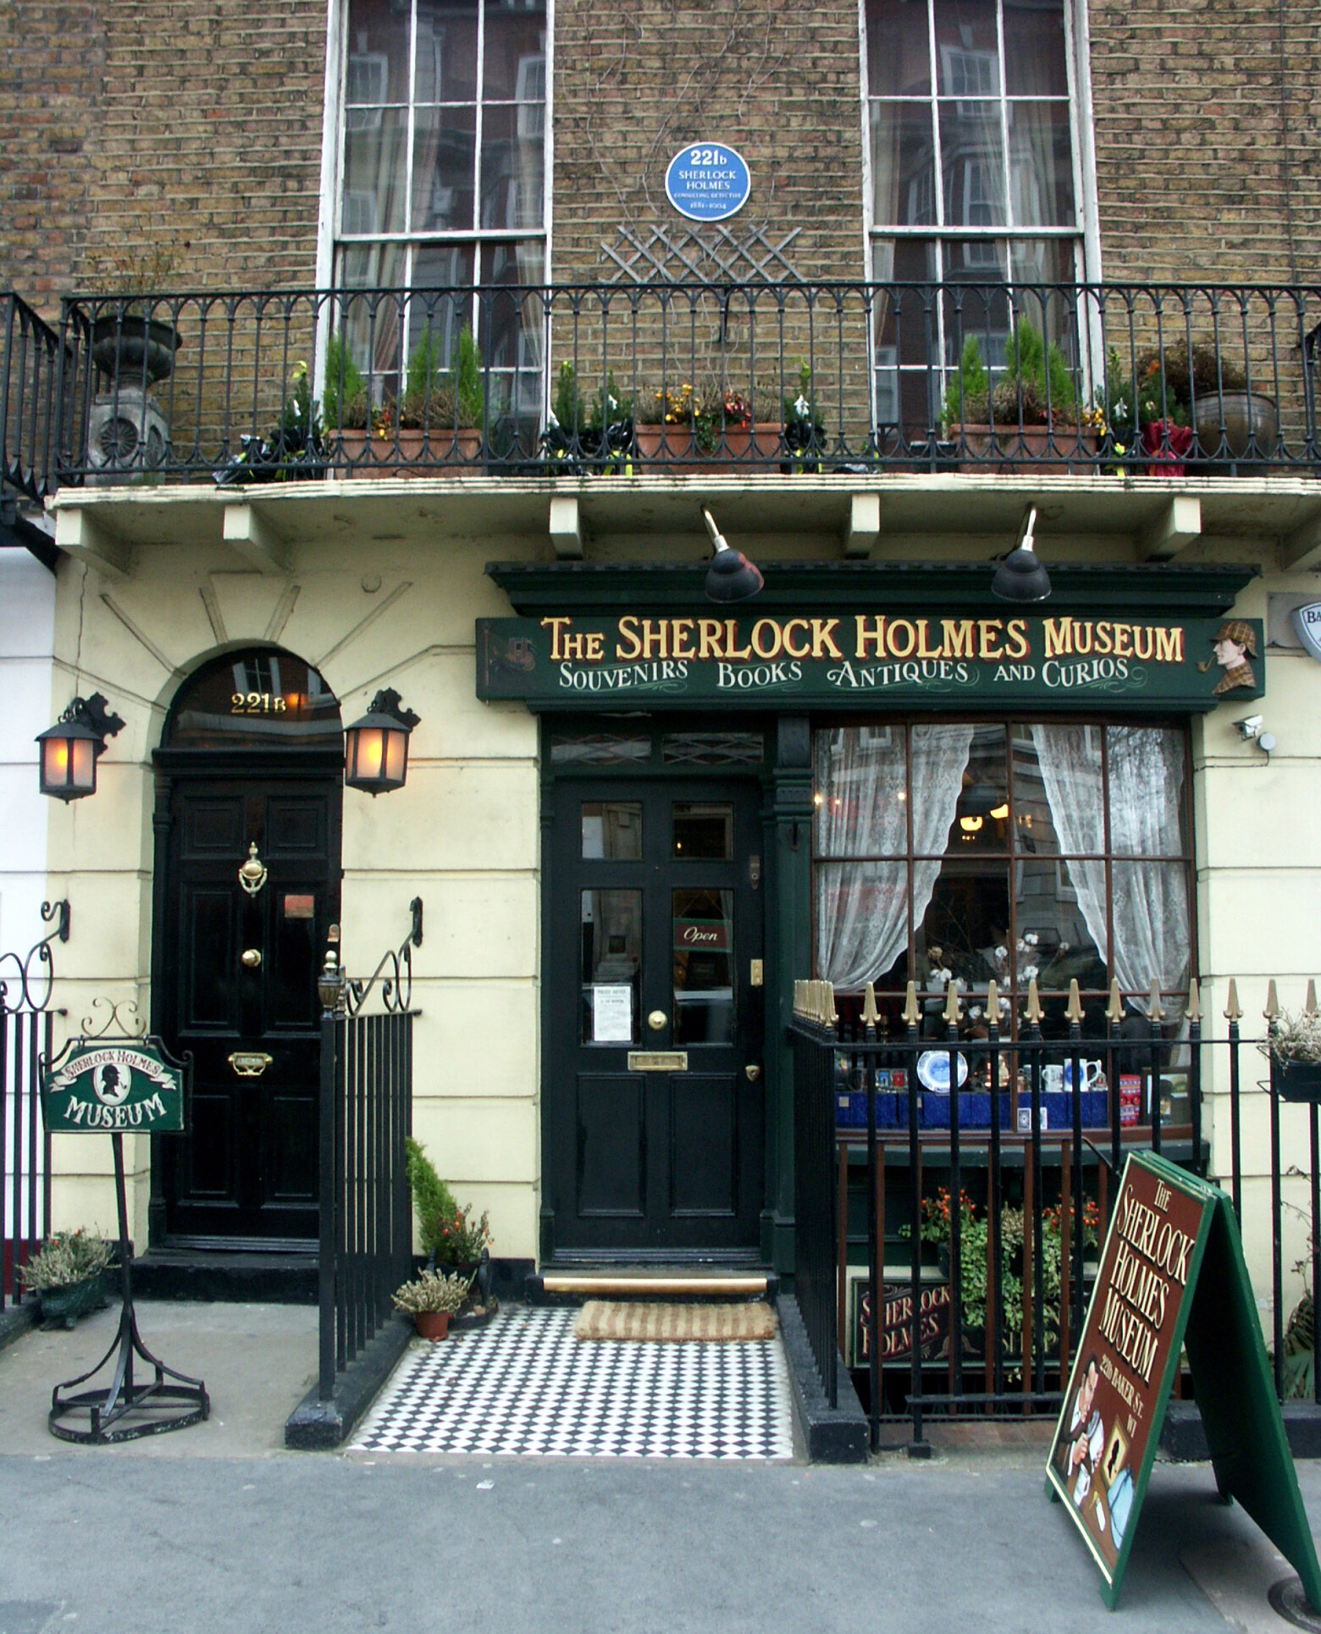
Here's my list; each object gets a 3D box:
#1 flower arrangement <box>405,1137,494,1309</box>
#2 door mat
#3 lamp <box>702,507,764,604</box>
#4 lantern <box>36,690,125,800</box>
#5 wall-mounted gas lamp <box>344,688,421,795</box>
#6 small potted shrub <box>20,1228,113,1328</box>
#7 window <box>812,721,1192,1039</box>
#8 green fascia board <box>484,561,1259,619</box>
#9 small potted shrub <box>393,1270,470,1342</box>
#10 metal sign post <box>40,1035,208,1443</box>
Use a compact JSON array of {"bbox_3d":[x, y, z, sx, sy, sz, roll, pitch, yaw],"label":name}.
[{"bbox_3d":[-0.851,1.633,5.687,0.365,0.680,0.370,0,-7,2],"label":"flower arrangement"},{"bbox_3d":[0.069,1.977,5.554,0.760,0.040,0.520,0,-7,2],"label":"door mat"},{"bbox_3d":[0.294,-1.058,5.842,0.245,0.395,0.400,0,-7,2],"label":"lamp"},{"bbox_3d":[-2.480,-0.314,6.061,0.260,0.530,0.480,0,-7,2],"label":"lantern"},{"bbox_3d":[-1.256,-0.350,6.394,0.295,0.548,0.455,0,-7,2],"label":"wall-mounted gas lamp"},{"bbox_3d":[-2.450,1.915,5.990,0.320,0.370,0.460,0,-7,2],"label":"small potted shrub"},{"bbox_3d":[1.420,0.339,5.942,1.560,1.520,0.200,0,-7,2],"label":"window"},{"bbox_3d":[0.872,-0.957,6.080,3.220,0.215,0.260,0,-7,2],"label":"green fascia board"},{"bbox_3d":[-0.860,1.850,5.419,0.295,0.245,0.290,0,-7,2],"label":"small potted shrub"},{"bbox_3d":[-1.785,1.345,4.775,0.550,1.300,0.500,-3,-7,1],"label":"metal sign post"}]

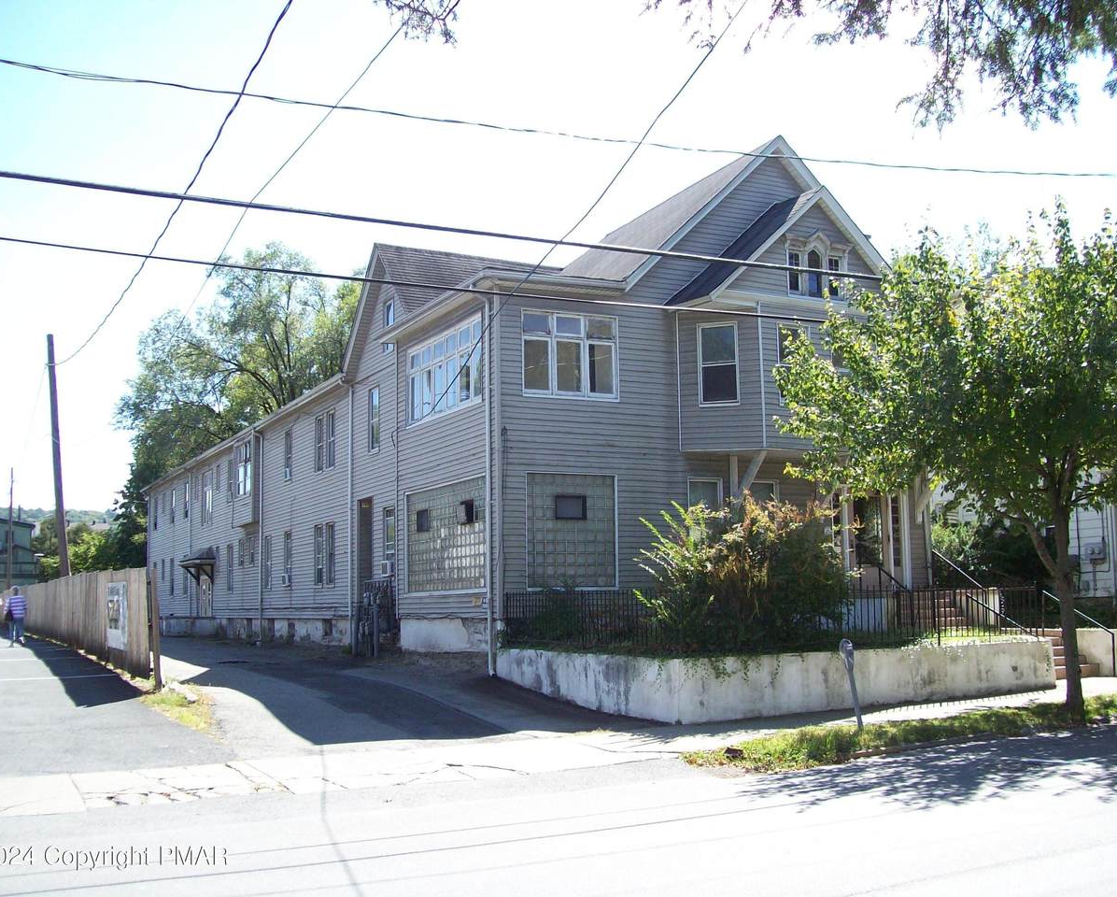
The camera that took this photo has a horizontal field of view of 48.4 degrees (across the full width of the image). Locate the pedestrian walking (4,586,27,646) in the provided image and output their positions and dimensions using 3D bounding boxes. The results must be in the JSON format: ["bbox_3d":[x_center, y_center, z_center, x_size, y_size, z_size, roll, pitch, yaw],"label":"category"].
[{"bbox_3d":[-15.433,4.760,35.300,0.600,1.680,0.500,3,-8,-27],"label":"pedestrian walking"}]

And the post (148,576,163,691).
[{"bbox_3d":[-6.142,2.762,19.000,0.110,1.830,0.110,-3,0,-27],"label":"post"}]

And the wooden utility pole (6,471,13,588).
[{"bbox_3d":[-34.610,6.158,78.385,0.300,9.730,0.300,3,-8,-27],"label":"wooden utility pole"}]

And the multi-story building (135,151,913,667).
[{"bbox_3d":[-5.352,1.091,41.063,10.300,10.400,40.900,3,-8,-27],"label":"multi-story building"}]

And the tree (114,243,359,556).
[{"bbox_3d":[-17.625,-0.987,67.482,13.500,20.600,13.000,3,-8,-27],"label":"tree"}]

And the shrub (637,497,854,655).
[{"bbox_3d":[3.019,1.992,19.937,3.300,2.500,2.800,3,-8,-27],"label":"shrub"}]

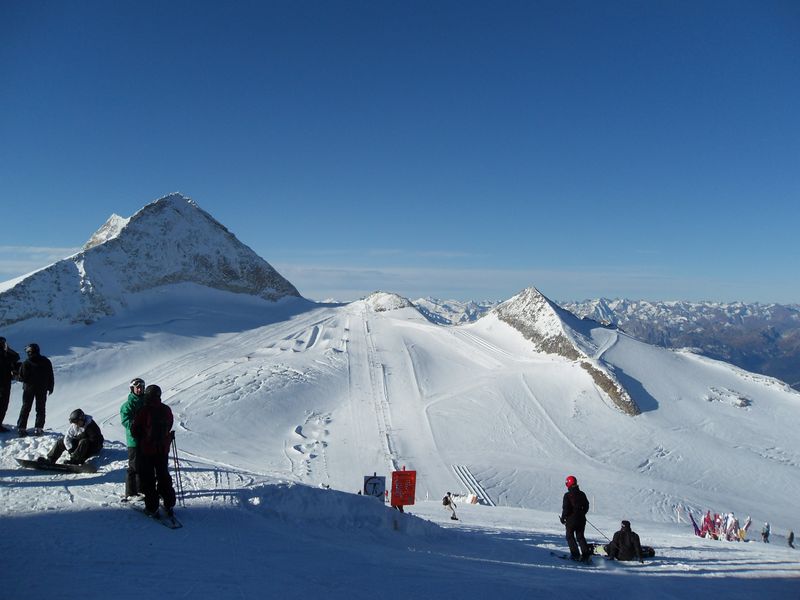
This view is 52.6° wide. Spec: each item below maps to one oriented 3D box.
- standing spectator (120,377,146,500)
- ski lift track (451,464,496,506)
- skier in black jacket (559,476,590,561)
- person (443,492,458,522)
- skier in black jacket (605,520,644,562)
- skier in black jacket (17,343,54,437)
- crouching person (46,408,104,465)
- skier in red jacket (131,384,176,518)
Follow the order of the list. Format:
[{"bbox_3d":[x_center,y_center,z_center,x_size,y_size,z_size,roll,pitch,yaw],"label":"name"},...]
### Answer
[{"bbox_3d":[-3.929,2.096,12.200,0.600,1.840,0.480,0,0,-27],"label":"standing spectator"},{"bbox_3d":[10.449,26.372,115.000,1.900,2.200,14.500,0,0,-12],"label":"ski lift track"},{"bbox_3d":[3.667,4.575,16.900,0.600,1.830,0.460,0,0,-30],"label":"skier in black jacket"},{"bbox_3d":[3.028,12.381,48.500,0.750,1.700,0.650,0,0,-24],"label":"person"},{"bbox_3d":[4.812,5.165,17.300,0.750,0.900,0.900,0,0,-9],"label":"skier in black jacket"},{"bbox_3d":[-7.255,1.791,16.100,0.700,1.840,0.470,0,0,27],"label":"skier in black jacket"},{"bbox_3d":[-5.835,2.447,14.500,1.000,1.000,0.720,0,0,-37],"label":"crouching person"},{"bbox_3d":[-3.513,2.163,11.550,0.630,1.860,0.500,0,0,-18],"label":"skier in red jacket"}]

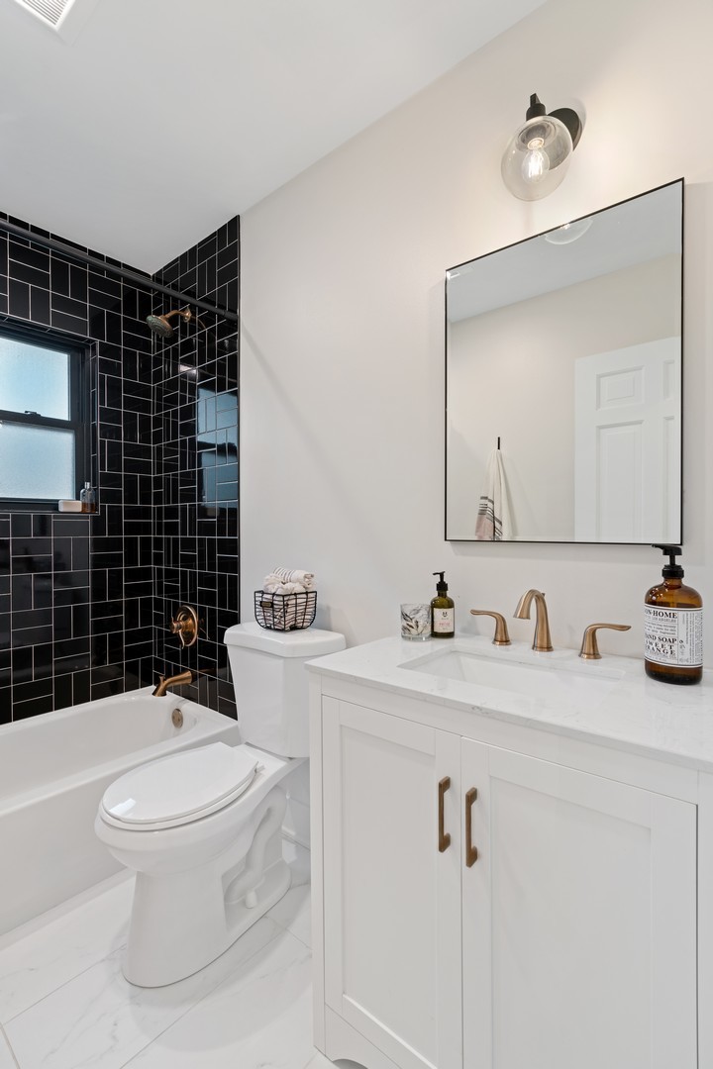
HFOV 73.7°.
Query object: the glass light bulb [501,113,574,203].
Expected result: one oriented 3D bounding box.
[{"bbox_3d":[0.412,-0.859,1.089,0.153,0.152,0.153,0,1,40],"label":"glass light bulb"}]

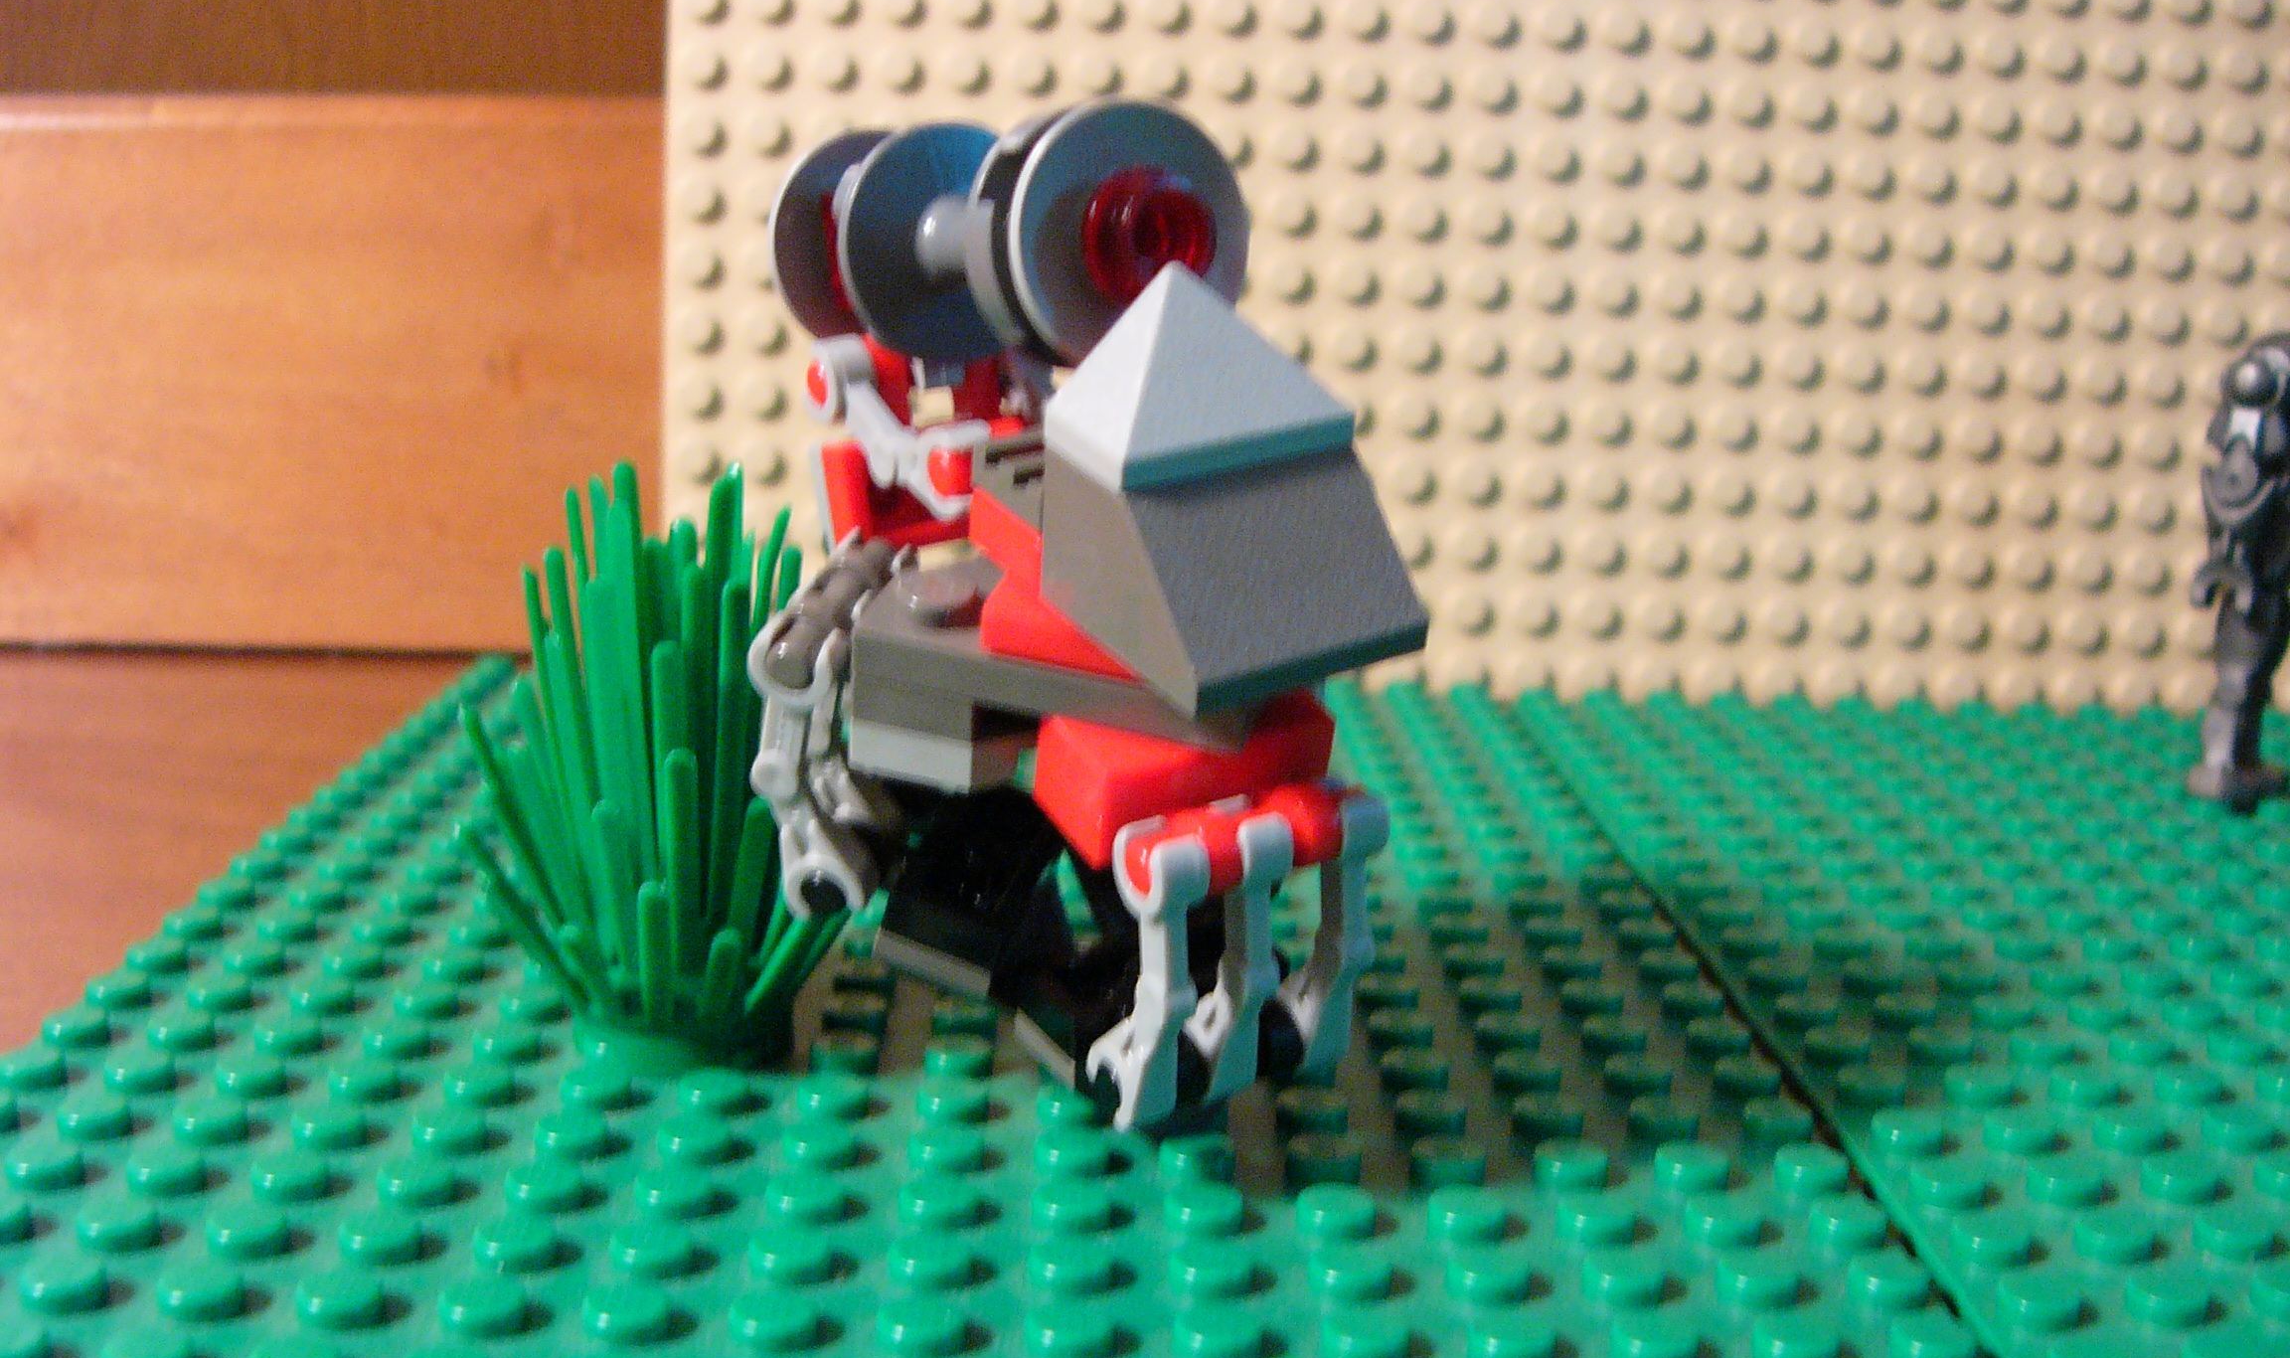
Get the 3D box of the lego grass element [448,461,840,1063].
[{"bbox_3d":[-0.032,0.006,0.165,0.029,0.041,0.029,2,12,-2],"label":"lego grass element"}]

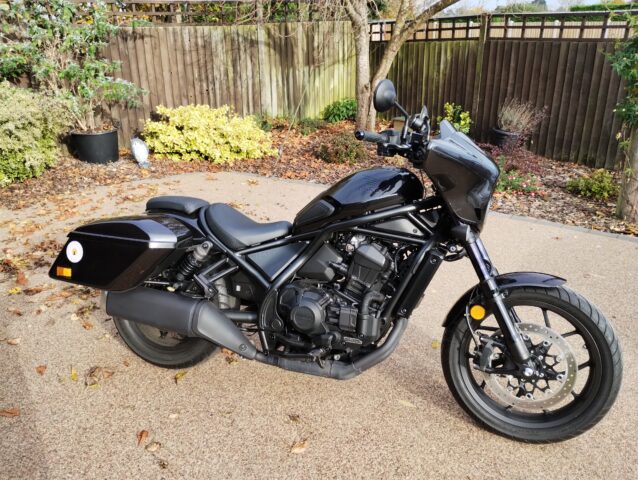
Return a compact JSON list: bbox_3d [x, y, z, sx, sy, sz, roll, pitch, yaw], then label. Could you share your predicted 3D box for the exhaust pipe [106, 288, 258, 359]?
[{"bbox_3d":[-0.571,0.318,2.122,0.690,0.175,0.165,12,12,15],"label":"exhaust pipe"}]

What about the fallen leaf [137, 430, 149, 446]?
[{"bbox_3d":[-0.676,0.760,1.977,0.042,0.012,0.085,0,22,1],"label":"fallen leaf"}]

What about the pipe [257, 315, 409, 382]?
[{"bbox_3d":[0.046,0.406,2.034,0.585,0.270,0.160,7,9,17],"label":"pipe"}]

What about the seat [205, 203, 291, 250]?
[{"bbox_3d":[-0.299,-0.065,2.208,0.415,0.160,0.300,7,9,17],"label":"seat"}]

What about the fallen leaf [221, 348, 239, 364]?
[{"bbox_3d":[-0.428,0.555,2.477,0.100,0.025,0.075,20,28,41],"label":"fallen leaf"}]

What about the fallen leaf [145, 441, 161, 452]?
[{"bbox_3d":[-0.625,0.775,1.939,0.065,0.012,0.042,-14,26,-31],"label":"fallen leaf"}]

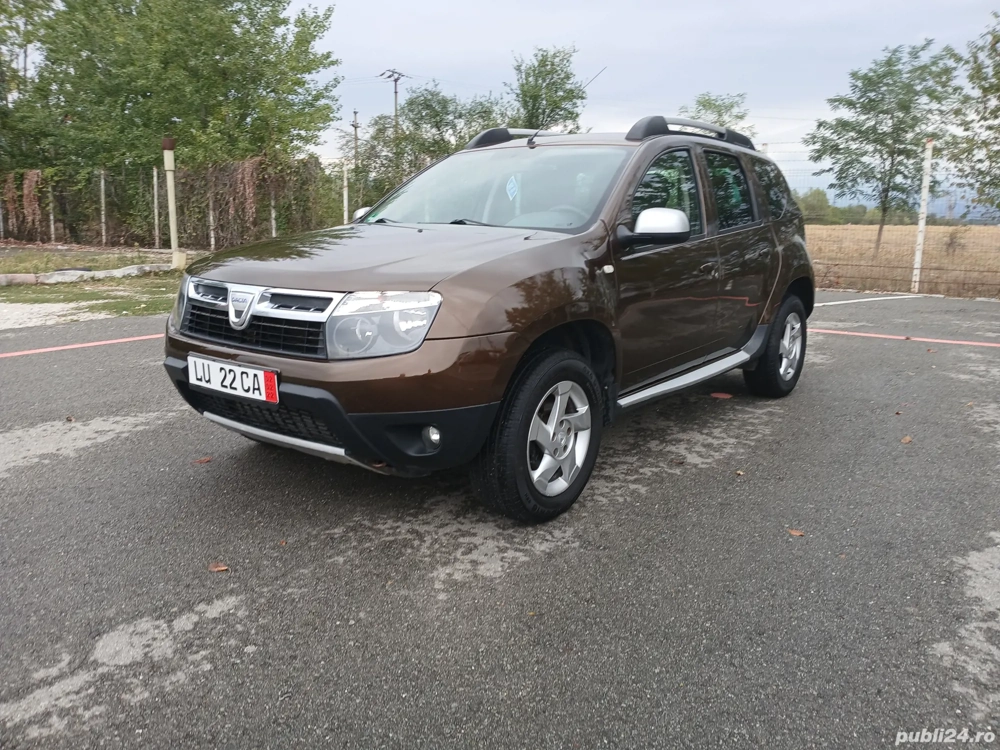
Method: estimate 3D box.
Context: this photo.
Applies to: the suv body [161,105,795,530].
[{"bbox_3d":[0.401,-0.565,4.230,1.910,1.665,4.315,10,15,37],"label":"suv body"}]

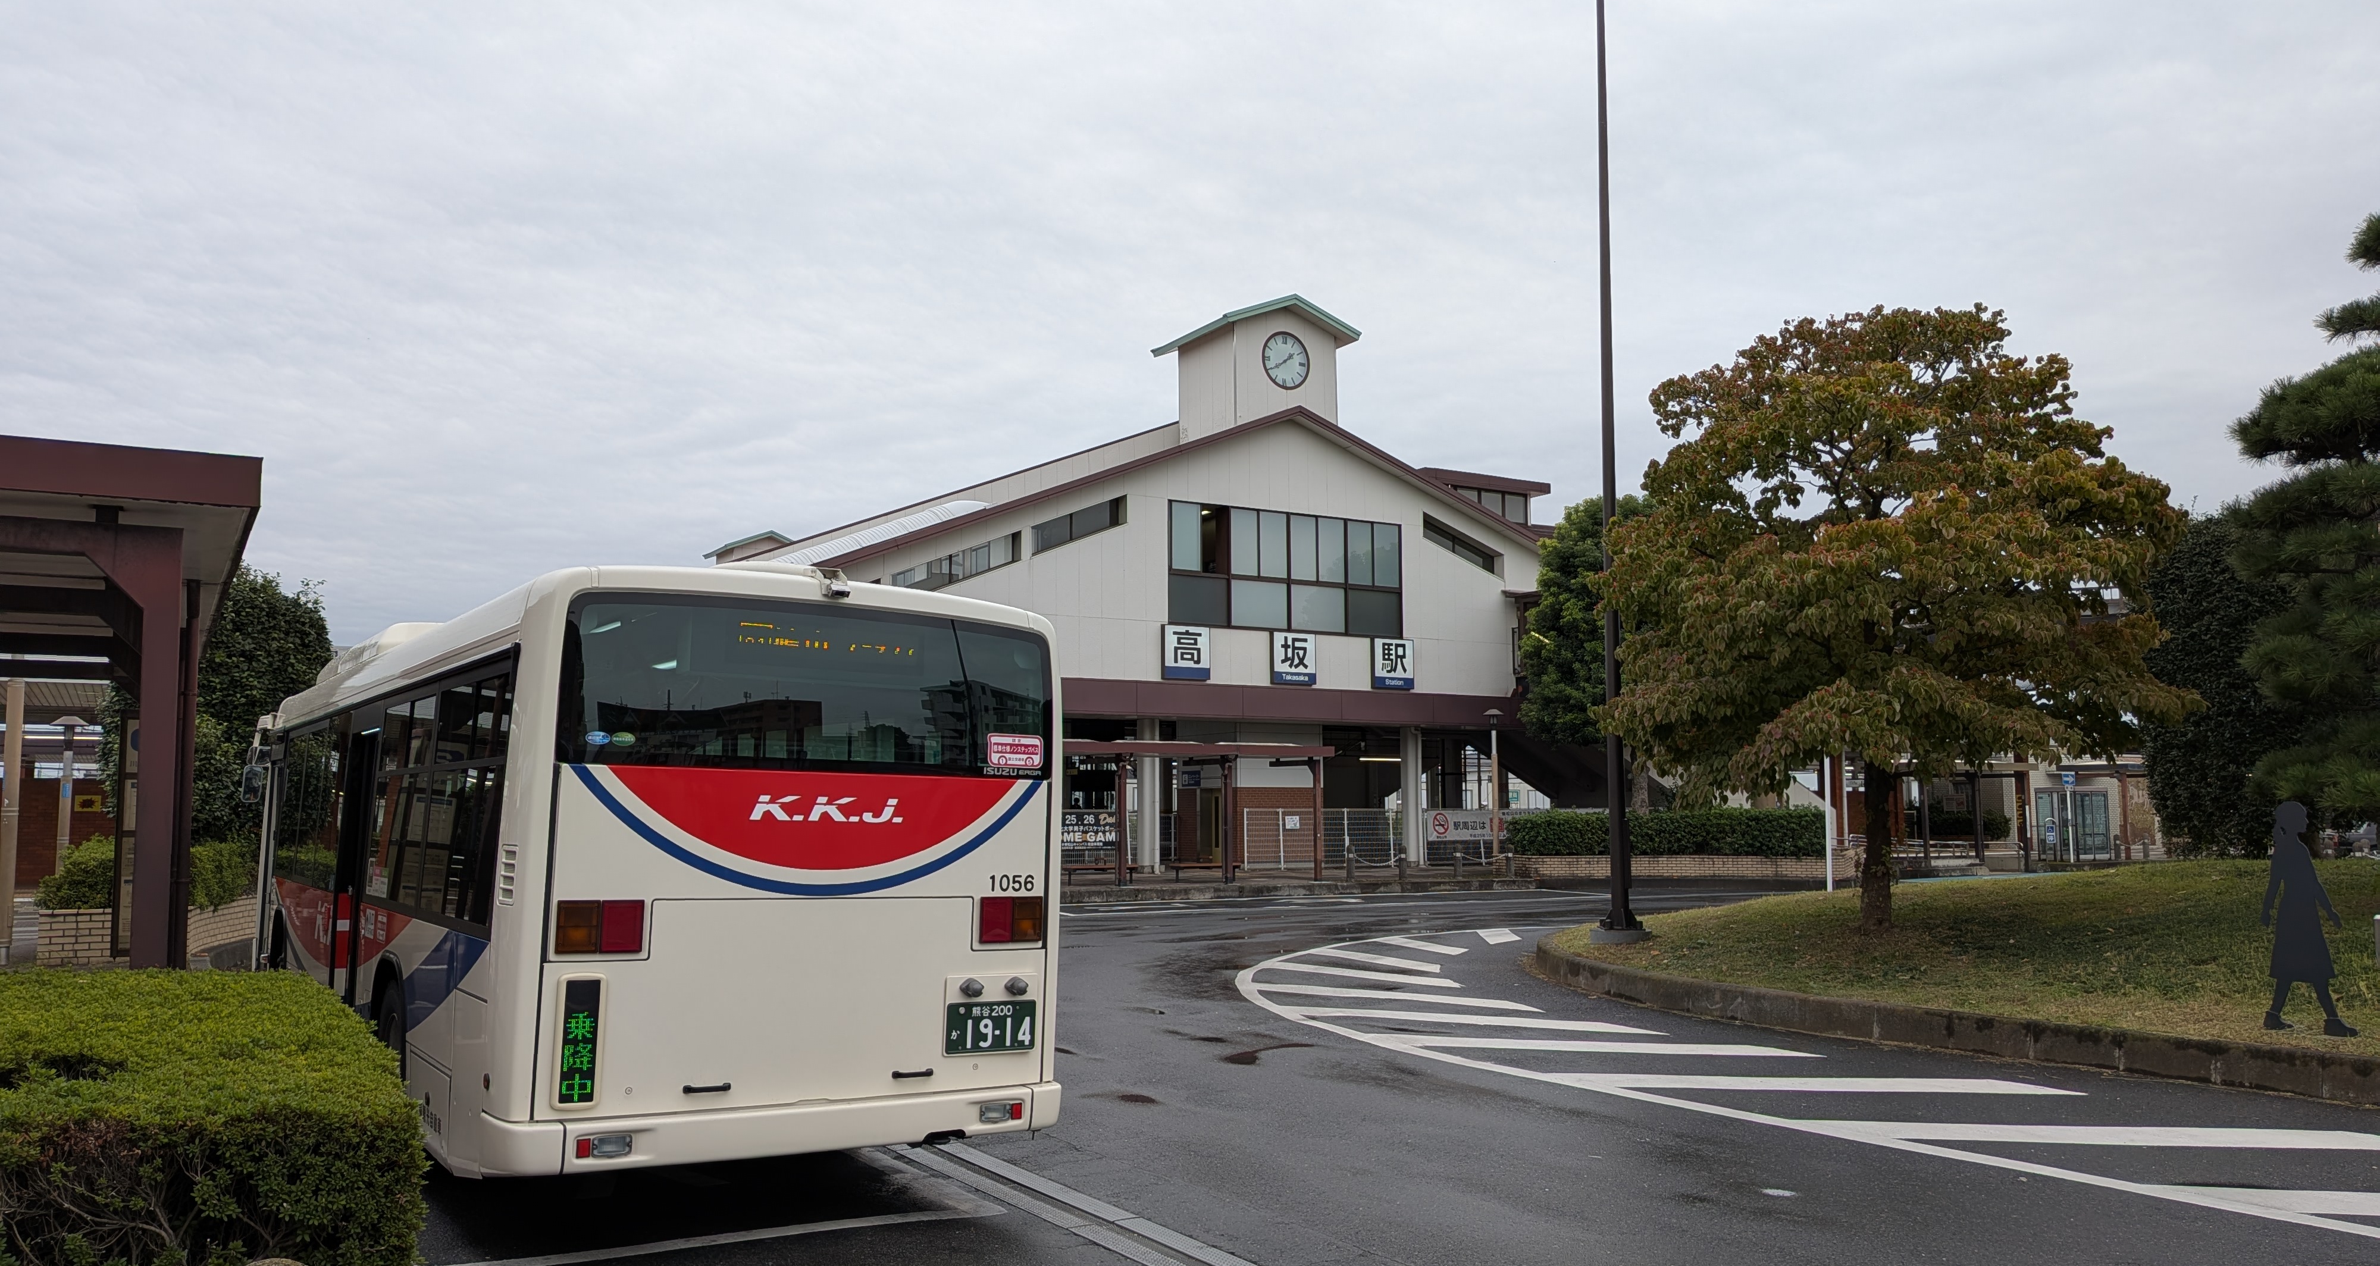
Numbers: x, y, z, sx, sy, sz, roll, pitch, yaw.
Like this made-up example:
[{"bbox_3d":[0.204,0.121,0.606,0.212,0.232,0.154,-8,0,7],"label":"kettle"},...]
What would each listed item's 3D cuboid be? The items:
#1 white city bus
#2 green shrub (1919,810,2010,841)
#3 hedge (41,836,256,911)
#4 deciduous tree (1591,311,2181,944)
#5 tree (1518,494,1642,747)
[{"bbox_3d":[-4.447,1.579,11.285,2.485,3.050,10.450,6,-8,-33],"label":"white city bus"},{"bbox_3d":[23.427,5.670,49.681,2.700,0.950,1.300,0,-6,0],"label":"green shrub"},{"bbox_3d":[-11.804,2.686,18.724,1.900,0.820,2.700,2,-6,-18],"label":"hedge"},{"bbox_3d":[7.875,-0.180,18.513,6.300,6.900,6.300,-2,-6,22],"label":"deciduous tree"},{"bbox_3d":[11.537,1.062,43.113,5.800,9.200,5.800,0,-6,0],"label":"tree"}]

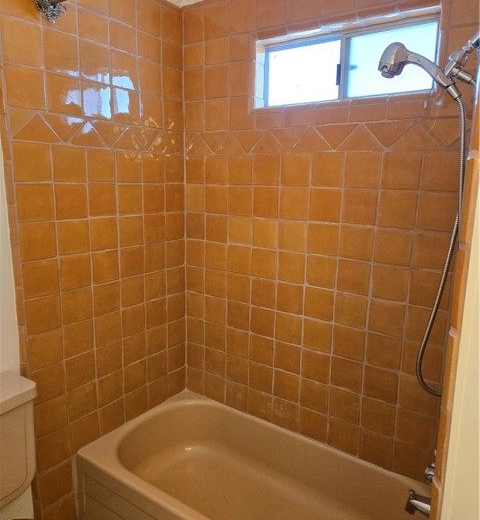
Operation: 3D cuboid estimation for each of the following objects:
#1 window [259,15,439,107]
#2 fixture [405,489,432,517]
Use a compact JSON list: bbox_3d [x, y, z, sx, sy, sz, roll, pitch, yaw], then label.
[{"bbox_3d":[0.445,-0.826,1.836,0.795,0.292,0.070,9,13,34],"label":"window"},{"bbox_3d":[0.635,0.837,1.430,0.142,0.084,0.056,9,13,34],"label":"fixture"}]

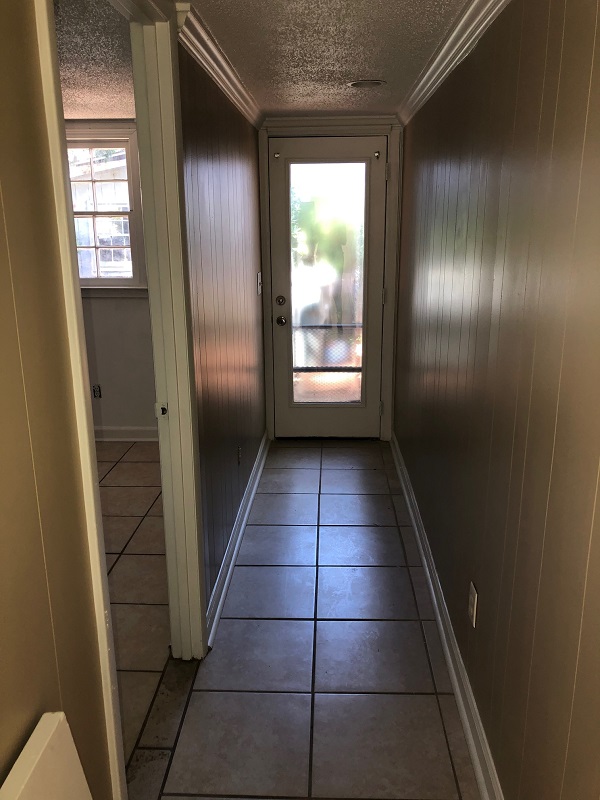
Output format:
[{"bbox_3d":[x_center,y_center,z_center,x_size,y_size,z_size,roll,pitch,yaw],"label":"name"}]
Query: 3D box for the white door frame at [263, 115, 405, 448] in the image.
[{"bbox_3d":[0.203,-0.750,4.399,0.910,2.135,0.120,0,15,3],"label":"white door frame"}]

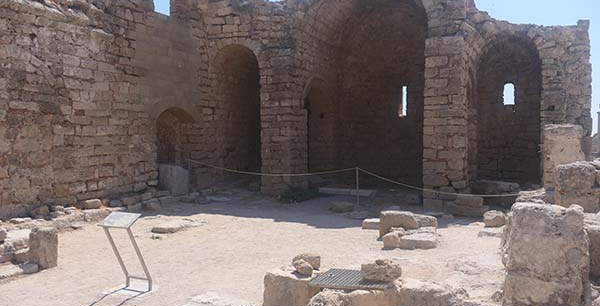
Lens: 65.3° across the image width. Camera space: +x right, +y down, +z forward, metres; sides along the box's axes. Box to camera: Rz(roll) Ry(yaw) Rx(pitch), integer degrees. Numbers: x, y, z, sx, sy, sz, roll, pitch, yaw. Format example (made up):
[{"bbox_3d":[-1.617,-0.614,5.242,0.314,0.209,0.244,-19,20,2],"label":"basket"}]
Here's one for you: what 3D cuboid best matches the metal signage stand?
[{"bbox_3d":[-1.868,1.084,5.064,0.345,0.876,0.367,1,2,21],"label":"metal signage stand"}]

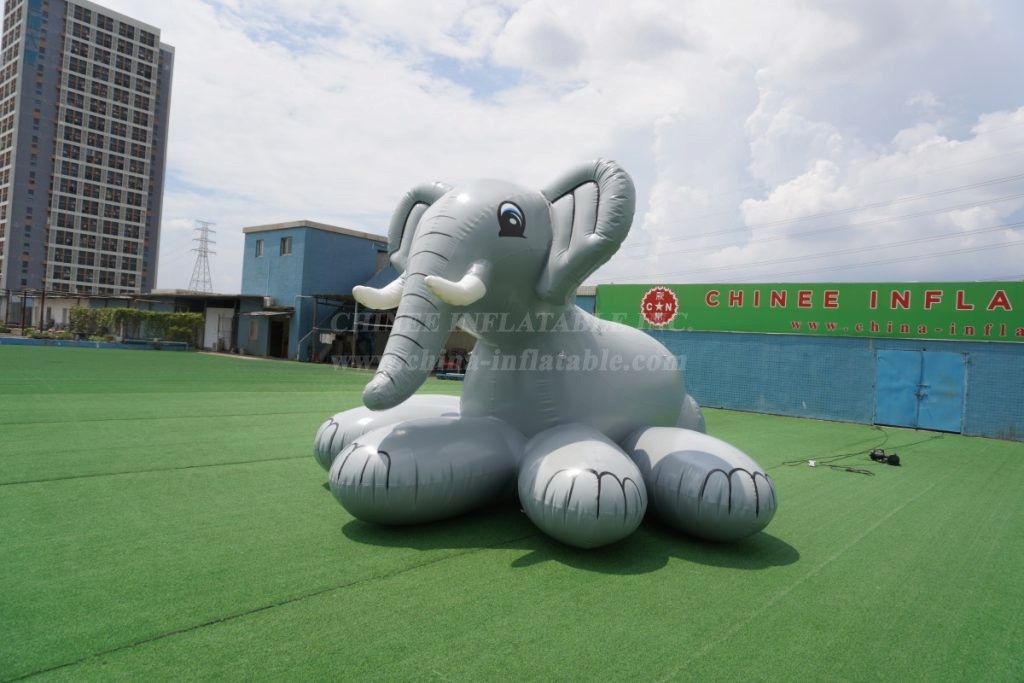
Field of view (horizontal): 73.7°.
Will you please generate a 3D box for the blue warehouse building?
[{"bbox_3d":[-11.930,-2.767,42.842,6.732,7.803,7.344,3,-1,40],"label":"blue warehouse building"}]

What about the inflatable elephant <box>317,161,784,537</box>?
[{"bbox_3d":[0.527,-0.086,7.301,4.600,3.450,5.100,3,-1,35],"label":"inflatable elephant"}]

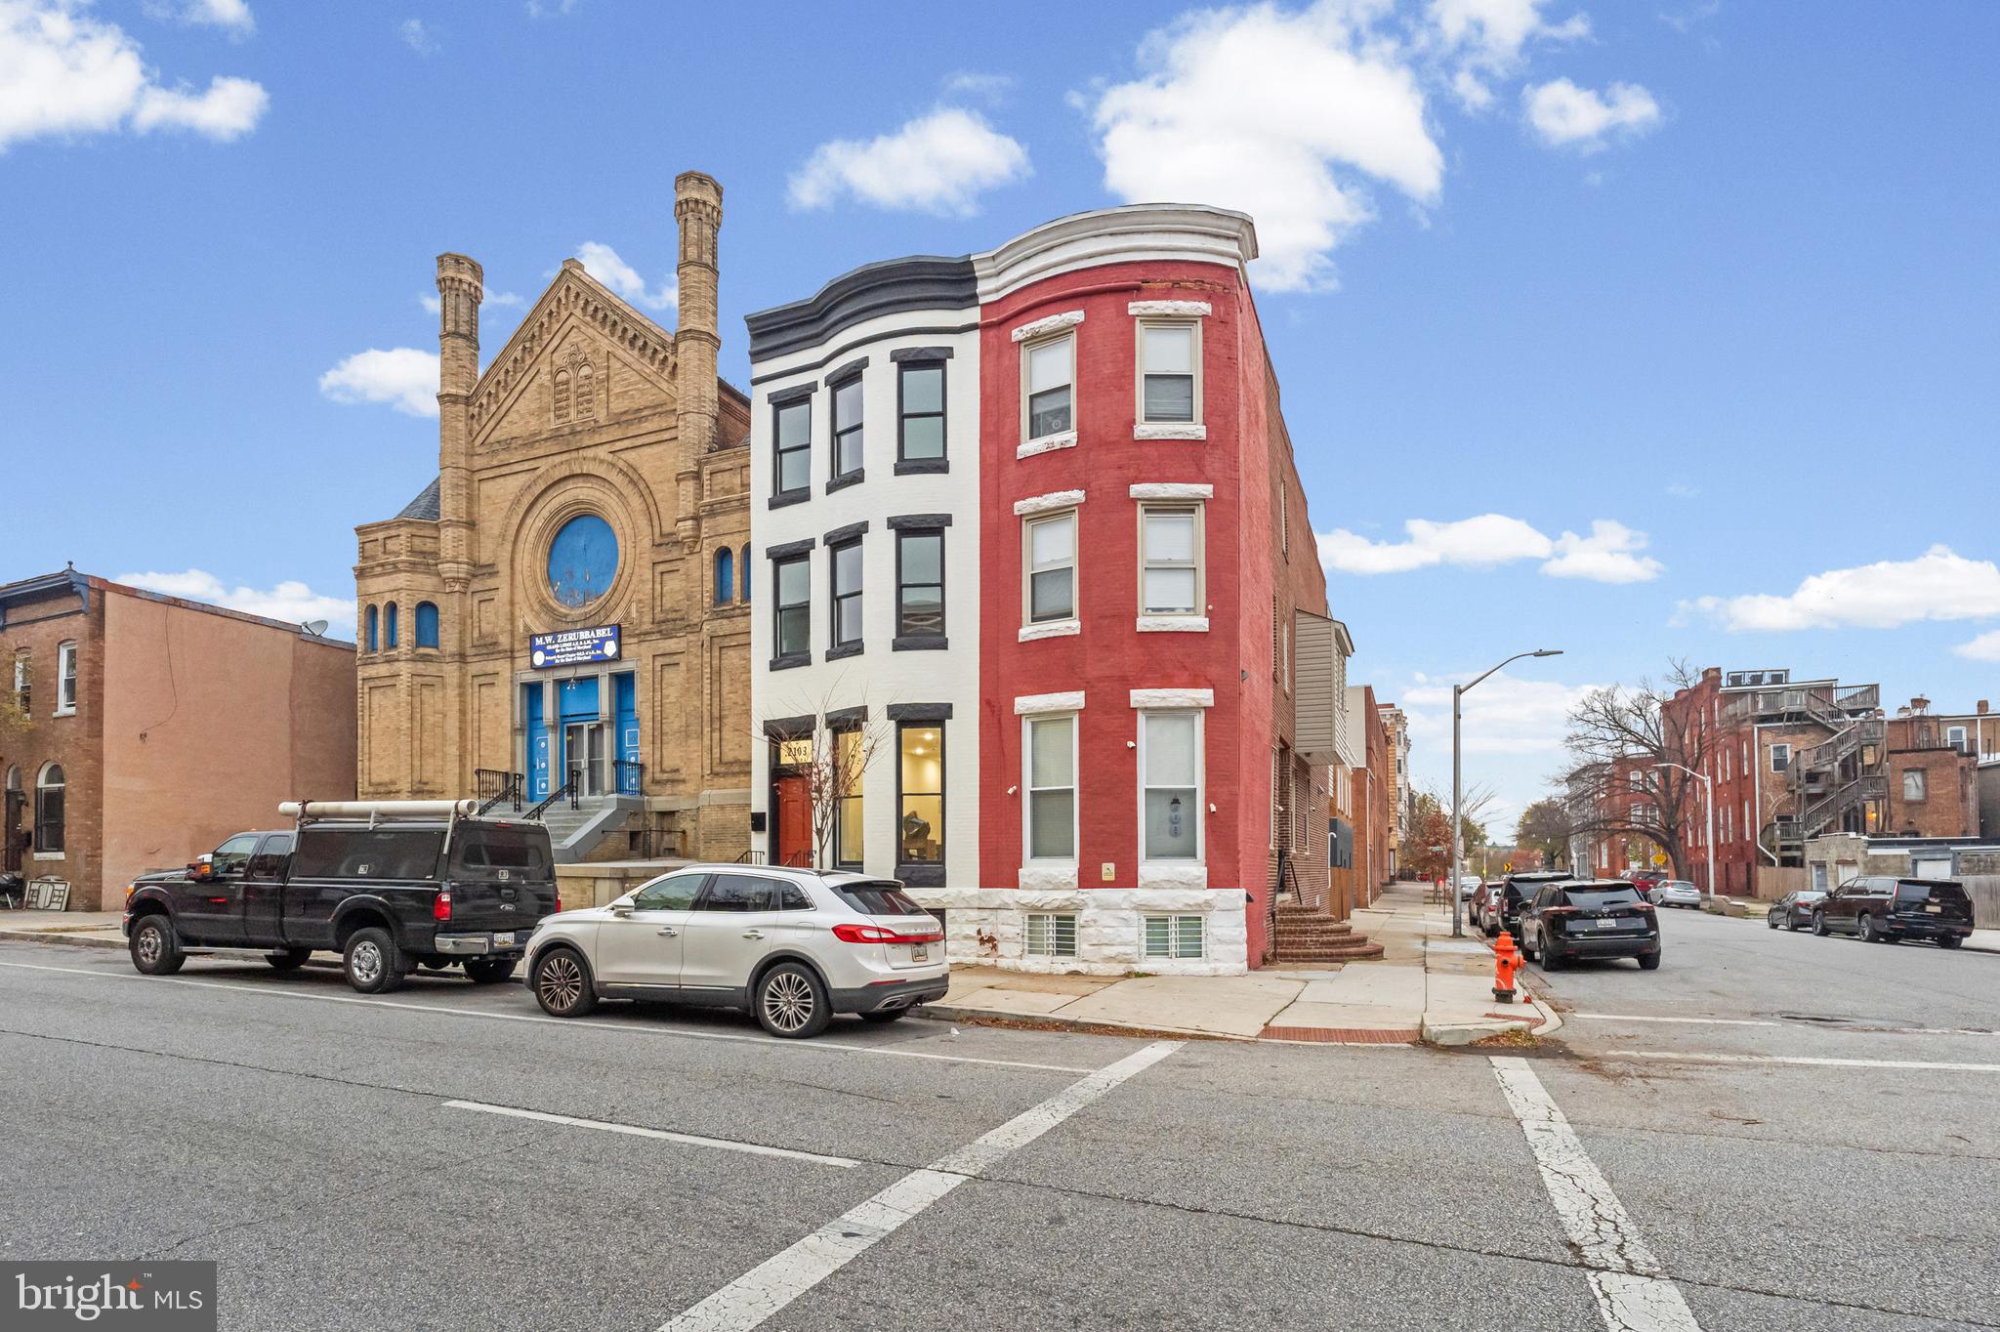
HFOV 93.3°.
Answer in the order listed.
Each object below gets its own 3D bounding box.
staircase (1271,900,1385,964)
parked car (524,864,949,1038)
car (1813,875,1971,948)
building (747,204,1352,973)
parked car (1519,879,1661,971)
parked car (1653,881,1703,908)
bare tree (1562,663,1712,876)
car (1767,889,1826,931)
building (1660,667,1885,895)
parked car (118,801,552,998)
[{"bbox_3d":[6.450,5.150,18.300,1.850,1.120,2.300,-4,-11,22],"label":"staircase"},{"bbox_3d":[-2.880,2.990,10.360,4.830,1.680,1.980,-4,-11,22],"label":"parked car"},{"bbox_3d":[27.800,7.620,29.600,2.080,1.930,5.700,-4,-11,22],"label":"car"},{"bbox_3d":[2.350,-0.150,20.600,9.000,11.000,13.000,-3,-7,23],"label":"building"},{"bbox_3d":[11.950,5.250,19.350,1.900,1.700,4.650,-4,-11,22],"label":"parked car"},{"bbox_3d":[37.900,12.900,53.000,1.820,1.460,4.350,-4,-11,22],"label":"parked car"},{"bbox_3d":[38.900,7.200,57.500,9.000,14.000,9.500,-4,-11,22],"label":"bare tree"},{"bbox_3d":[30.100,9.050,35.200,1.850,1.450,4.750,-4,-11,22],"label":"car"},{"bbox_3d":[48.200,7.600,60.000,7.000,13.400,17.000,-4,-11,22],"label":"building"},{"bbox_3d":[-9.250,3.080,13.200,6.250,2.420,2.120,-4,-10,21],"label":"parked car"}]

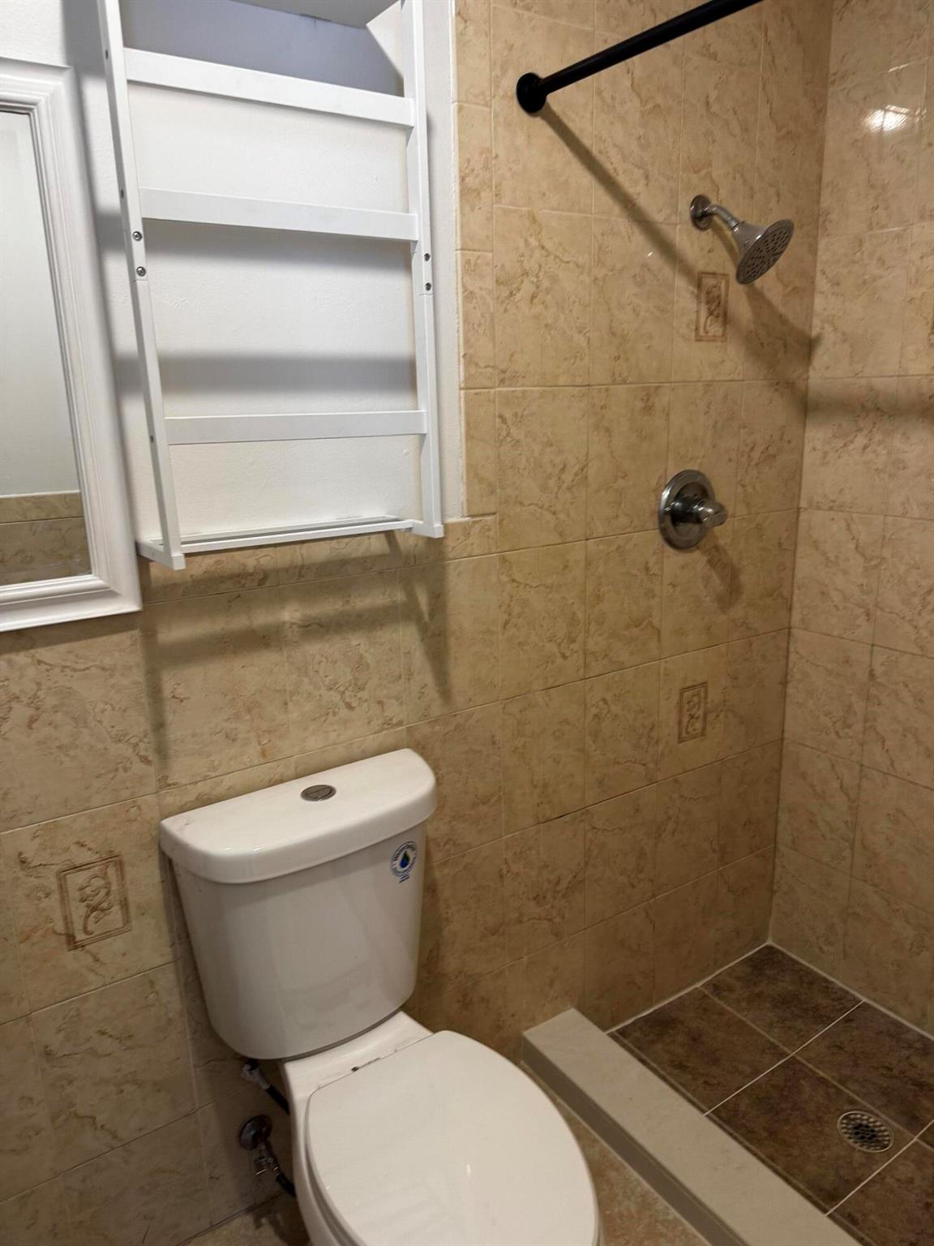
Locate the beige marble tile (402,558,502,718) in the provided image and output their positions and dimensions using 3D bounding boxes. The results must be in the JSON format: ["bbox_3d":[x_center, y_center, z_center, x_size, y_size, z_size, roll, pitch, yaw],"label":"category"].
[{"bbox_3d":[-0.031,0.031,1.651,0.224,0.304,0.010,-11,18,-32],"label":"beige marble tile"}]

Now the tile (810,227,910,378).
[{"bbox_3d":[0.872,-0.702,1.922,0.010,0.302,0.220,-11,18,-33],"label":"tile"}]

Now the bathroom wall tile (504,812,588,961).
[{"bbox_3d":[0.175,0.589,1.930,0.224,0.304,0.010,-11,18,-32],"label":"bathroom wall tile"}]

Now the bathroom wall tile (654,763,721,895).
[{"bbox_3d":[0.547,0.507,2.142,0.223,0.302,0.010,-11,17,-32],"label":"bathroom wall tile"}]

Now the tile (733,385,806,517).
[{"bbox_3d":[0.718,-0.413,2.038,0.232,0.306,0.010,-11,17,-32],"label":"tile"}]

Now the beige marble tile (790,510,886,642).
[{"bbox_3d":[0.893,-0.116,2.088,0.010,0.304,0.224,-11,17,-32],"label":"beige marble tile"}]

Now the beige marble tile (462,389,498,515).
[{"bbox_3d":[0.022,-0.316,1.602,0.074,0.228,0.010,-11,18,-32],"label":"beige marble tile"}]

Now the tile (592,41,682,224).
[{"bbox_3d":[0.325,-0.936,1.655,0.224,0.304,0.010,-11,18,-32],"label":"tile"}]

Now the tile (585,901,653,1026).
[{"bbox_3d":[0.373,0.854,2.131,0.224,0.313,0.010,-11,18,-32],"label":"tile"}]

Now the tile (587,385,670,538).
[{"bbox_3d":[0.334,-0.337,1.791,0.223,0.302,0.010,-11,17,-32],"label":"tile"}]

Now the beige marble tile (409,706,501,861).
[{"bbox_3d":[-0.021,0.330,1.741,0.227,0.307,0.012,-11,17,-32],"label":"beige marble tile"}]

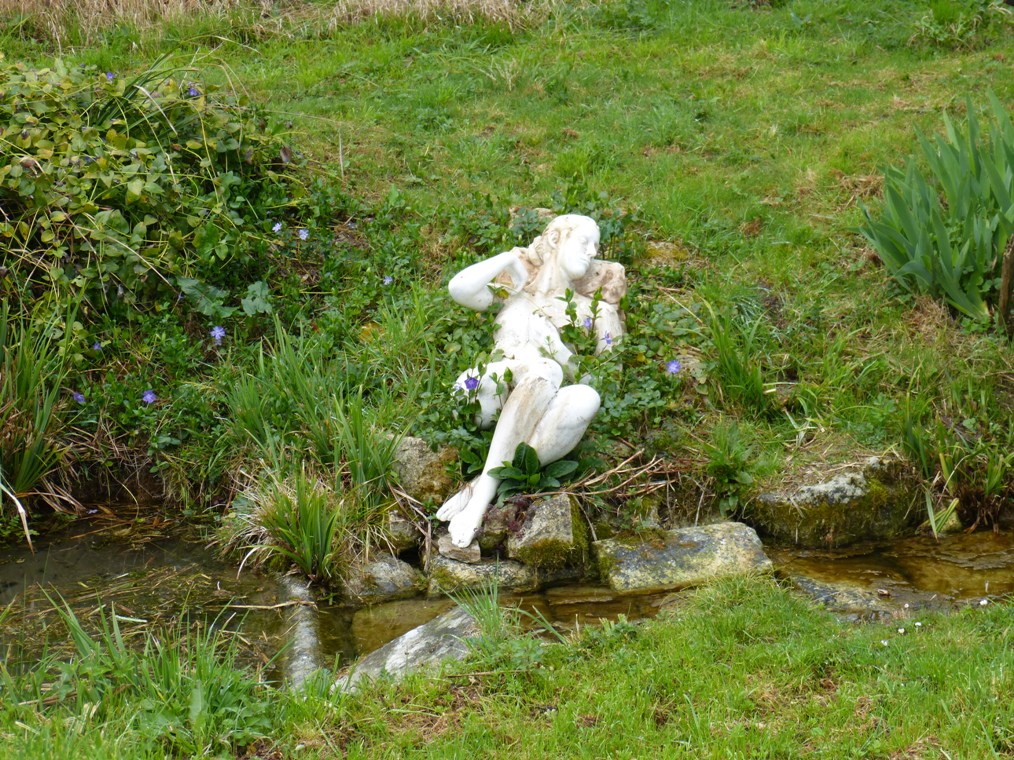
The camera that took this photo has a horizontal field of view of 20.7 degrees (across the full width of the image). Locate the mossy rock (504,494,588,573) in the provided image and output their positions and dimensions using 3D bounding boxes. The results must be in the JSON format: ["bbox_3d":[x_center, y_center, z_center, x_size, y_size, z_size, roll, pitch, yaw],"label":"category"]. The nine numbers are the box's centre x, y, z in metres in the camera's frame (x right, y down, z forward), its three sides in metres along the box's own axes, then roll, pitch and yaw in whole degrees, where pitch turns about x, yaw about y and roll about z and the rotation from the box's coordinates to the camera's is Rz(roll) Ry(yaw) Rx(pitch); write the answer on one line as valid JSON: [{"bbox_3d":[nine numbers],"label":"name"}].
[{"bbox_3d":[0.126,0.467,8.600,0.220,0.200,0.210,3,11,14],"label":"mossy rock"}]

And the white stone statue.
[{"bbox_3d":[0.092,-0.021,8.900,0.570,0.900,0.850,2,11,13],"label":"white stone statue"}]

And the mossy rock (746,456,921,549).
[{"bbox_3d":[1.072,0.402,9.200,0.560,0.250,0.420,0,10,0],"label":"mossy rock"}]

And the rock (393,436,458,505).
[{"bbox_3d":[-0.258,0.287,8.850,0.220,0.200,0.200,0,10,0],"label":"rock"}]

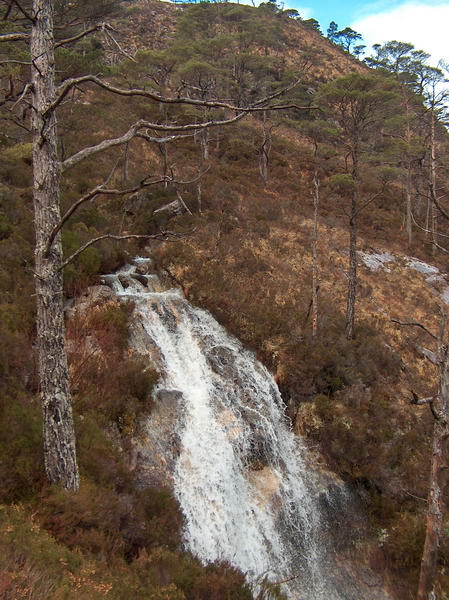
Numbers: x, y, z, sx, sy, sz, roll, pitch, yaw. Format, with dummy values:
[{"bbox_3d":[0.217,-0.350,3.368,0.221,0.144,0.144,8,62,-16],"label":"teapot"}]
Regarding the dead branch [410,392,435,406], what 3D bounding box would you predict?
[{"bbox_3d":[2.472,1.242,8.000,0.300,0.175,0.170,0,5,0],"label":"dead branch"}]

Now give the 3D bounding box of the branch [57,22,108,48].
[{"bbox_3d":[-1.507,-2.807,6.800,0.594,0.276,0.300,0,5,0],"label":"branch"}]

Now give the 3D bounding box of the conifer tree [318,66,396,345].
[{"bbox_3d":[4.566,-3.244,22.000,2.815,9.132,2.800,0,5,0],"label":"conifer tree"}]

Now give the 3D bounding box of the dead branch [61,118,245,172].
[{"bbox_3d":[-0.764,-1.640,6.800,1.953,0.573,0.550,0,5,0],"label":"dead branch"}]

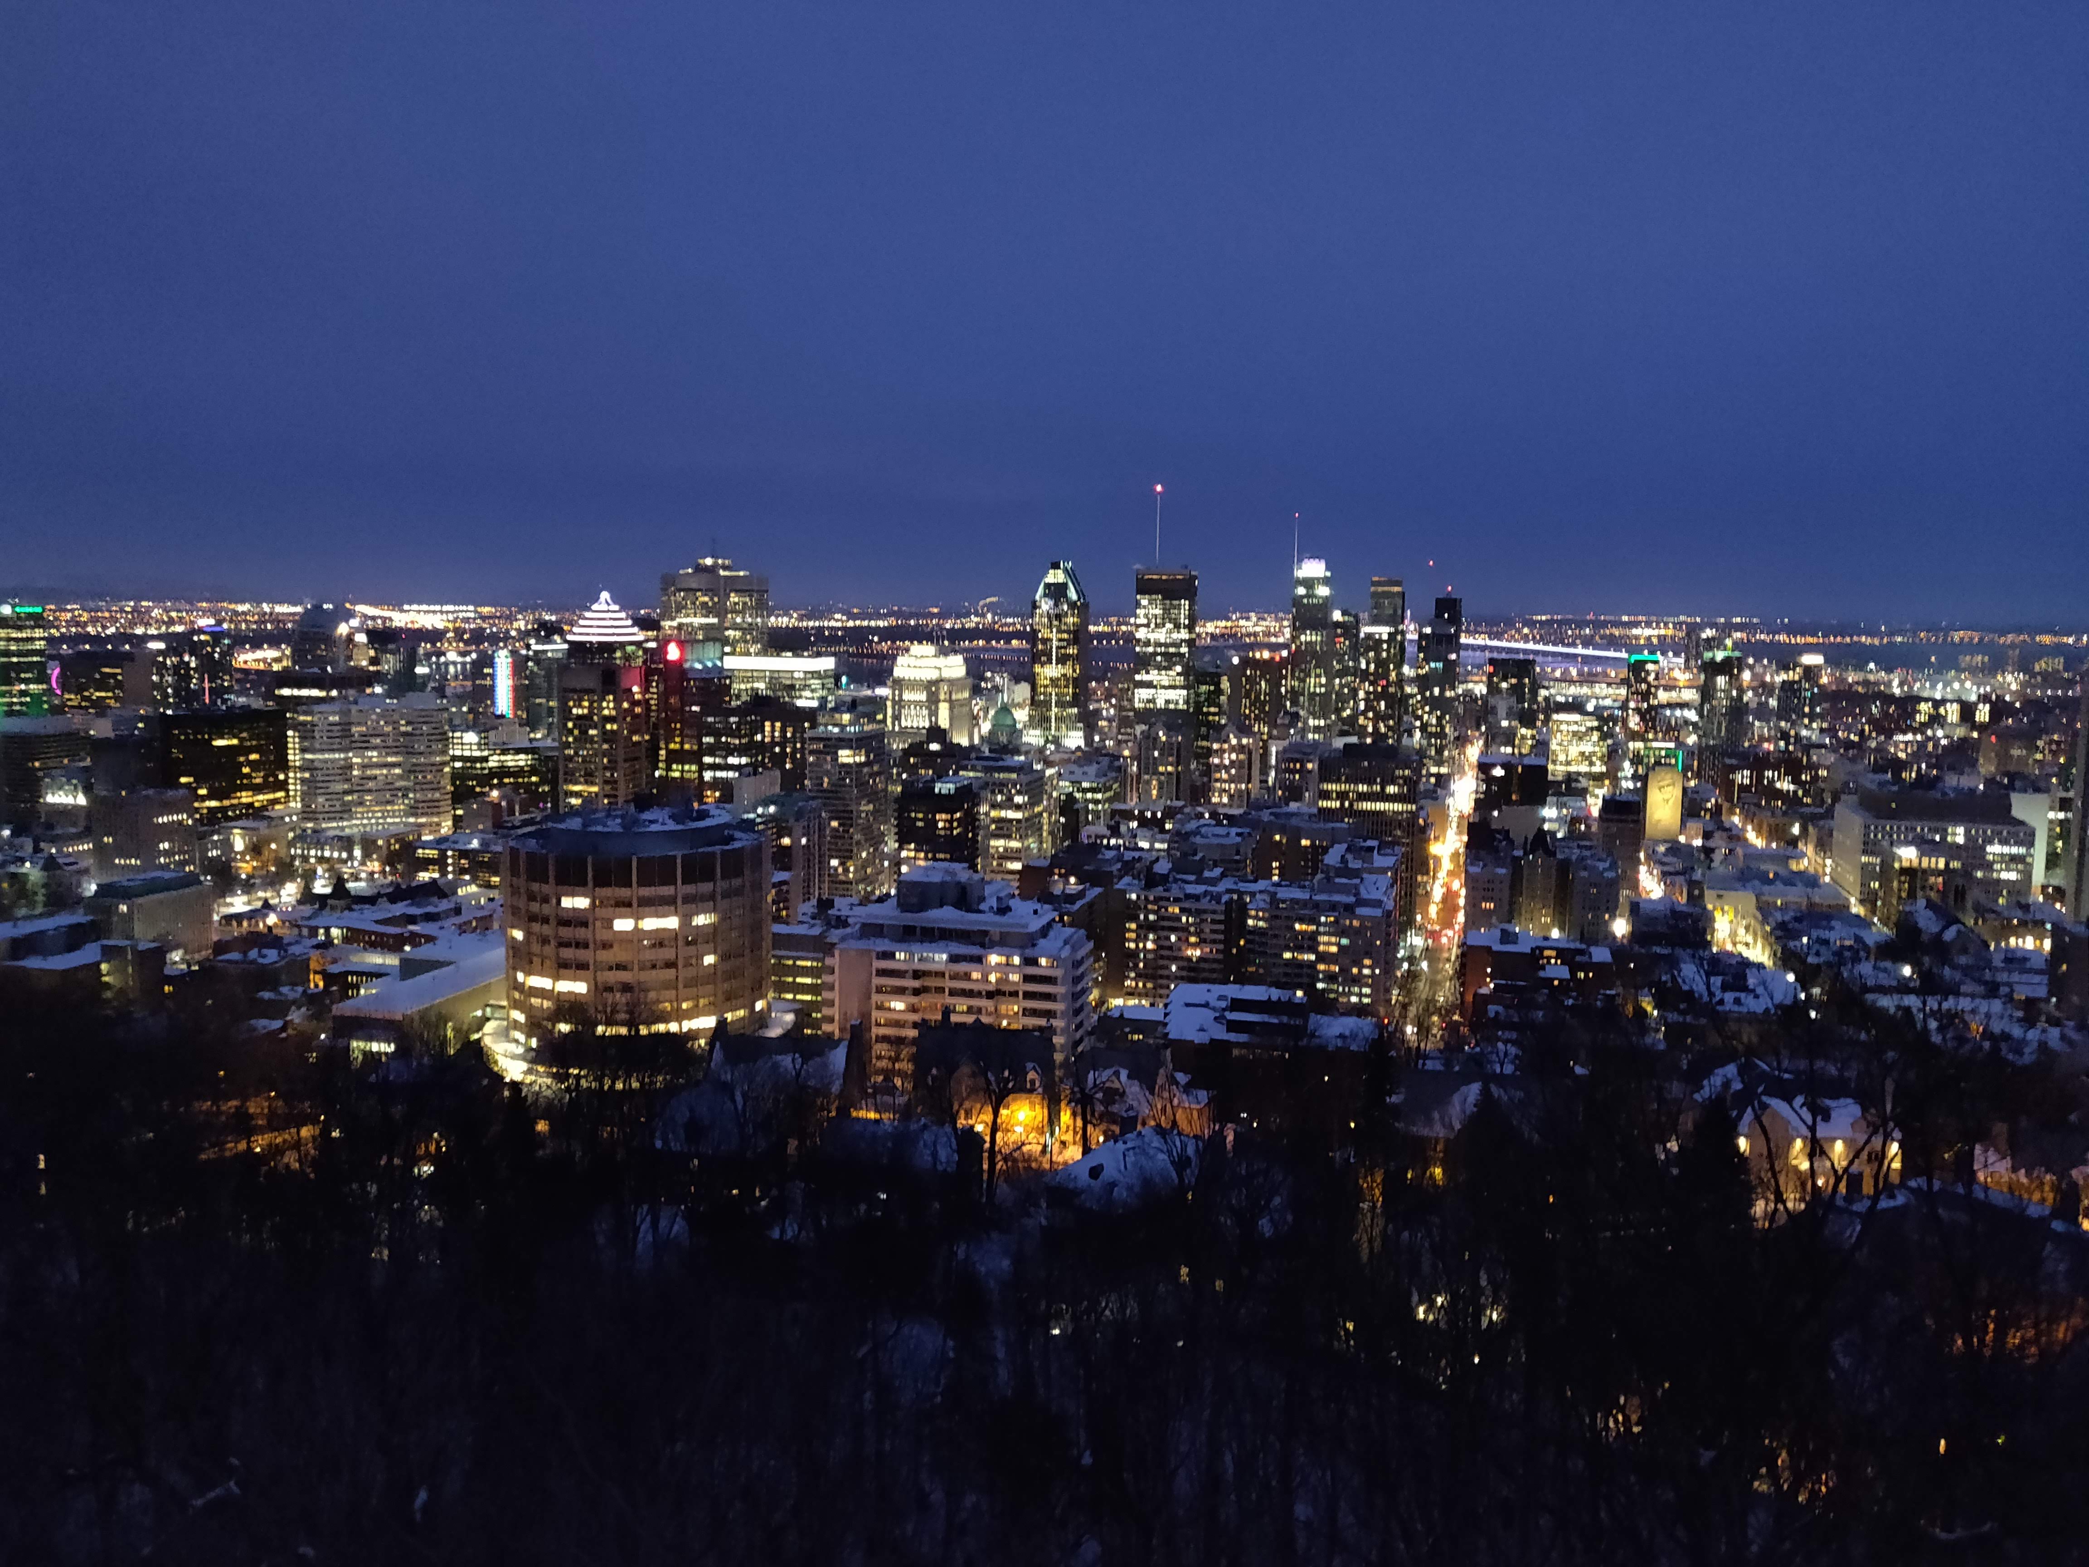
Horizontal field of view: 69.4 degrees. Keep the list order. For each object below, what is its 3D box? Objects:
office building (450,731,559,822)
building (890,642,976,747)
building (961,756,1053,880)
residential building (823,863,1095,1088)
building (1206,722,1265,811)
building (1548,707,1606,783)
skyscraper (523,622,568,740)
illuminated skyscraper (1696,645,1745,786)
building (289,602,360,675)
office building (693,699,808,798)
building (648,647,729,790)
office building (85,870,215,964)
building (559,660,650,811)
[{"bbox_3d":[-336.130,-2.560,947.740,65.000,58.000,25.000,3,7,16],"label":"office building"},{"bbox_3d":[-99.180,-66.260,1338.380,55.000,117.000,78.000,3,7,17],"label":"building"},{"bbox_3d":[-17.850,23.890,733.300,32.000,70.000,34.000,3,7,17],"label":"building"},{"bbox_3d":[-15.170,31.960,266.230,43.000,34.000,20.000,2,7,10],"label":"residential building"},{"bbox_3d":[109.330,5.540,860.130,27.000,79.000,26.000,3,7,17],"label":"building"},{"bbox_3d":[390.570,-15.310,1108.700,33.490,81.040,33.490,3,7,16],"label":"building"},{"bbox_3d":[-371.060,-49.510,1122.780,28.000,117.000,25.000,3,7,17],"label":"skyscraper"},{"bbox_3d":[601.410,-59.410,1339.780,31.000,120.000,30.000,3,7,16],"label":"illuminated skyscraper"},{"bbox_3d":[-585.470,-78.390,1235.780,33.000,138.000,31.000,3,7,16],"label":"building"},{"bbox_3d":[-165.740,-9.060,852.740,38.000,76.000,56.000,3,7,16],"label":"office building"},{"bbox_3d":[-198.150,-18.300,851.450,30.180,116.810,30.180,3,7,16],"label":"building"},{"bbox_3d":[-261.920,39.620,441.320,18.000,23.000,27.000,3,7,15],"label":"office building"},{"bbox_3d":[-250.490,-12.480,859.200,41.000,106.000,30.000,3,7,17],"label":"building"}]

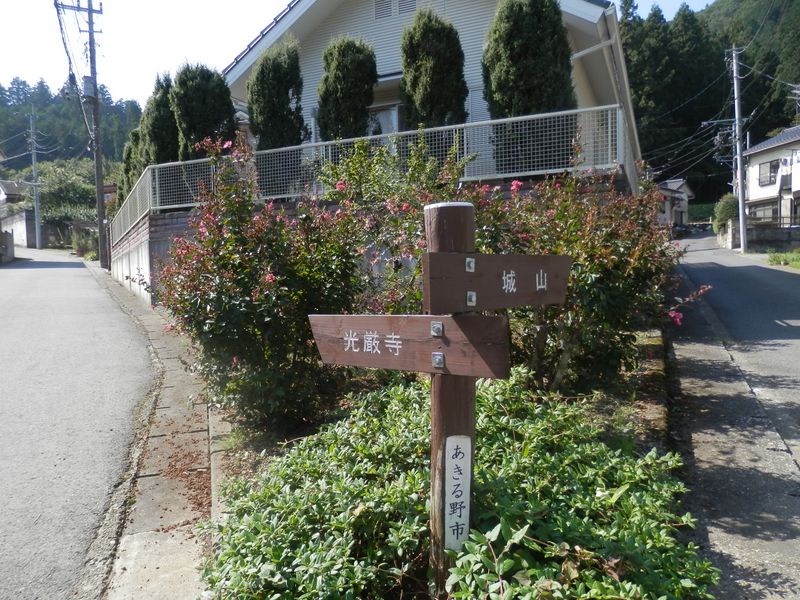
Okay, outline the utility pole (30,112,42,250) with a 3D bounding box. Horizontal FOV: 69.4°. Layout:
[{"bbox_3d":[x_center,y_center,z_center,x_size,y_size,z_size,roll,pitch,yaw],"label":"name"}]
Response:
[{"bbox_3d":[-24.250,-7.900,38.500,0.360,9.100,0.360,-1,3,0],"label":"utility pole"}]

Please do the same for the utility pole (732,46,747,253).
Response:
[{"bbox_3d":[17.630,-7.810,30.000,0.360,10.700,0.360,-1,3,0],"label":"utility pole"}]

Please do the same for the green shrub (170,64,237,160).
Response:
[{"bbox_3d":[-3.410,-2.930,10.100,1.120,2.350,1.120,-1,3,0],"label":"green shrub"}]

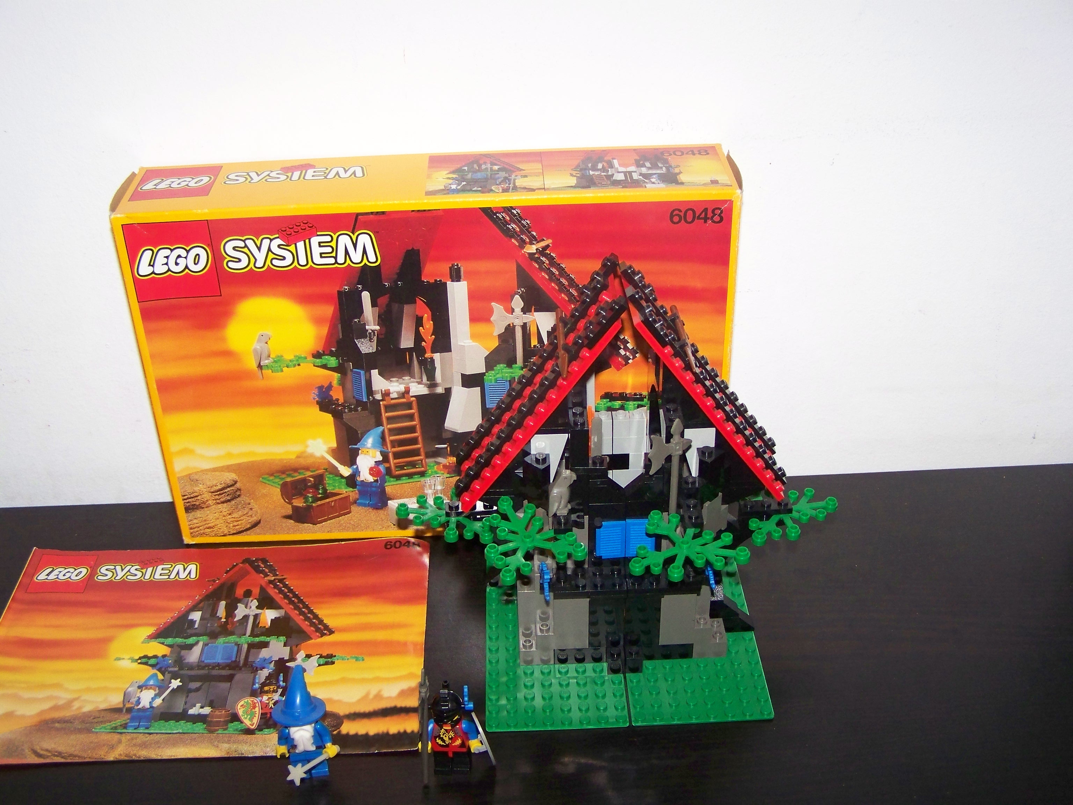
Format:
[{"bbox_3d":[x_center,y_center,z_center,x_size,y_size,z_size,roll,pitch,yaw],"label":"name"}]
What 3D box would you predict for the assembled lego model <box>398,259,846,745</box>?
[{"bbox_3d":[0.036,0.034,0.522,0.204,0.179,0.128,-2,31,-1],"label":"assembled lego model"}]

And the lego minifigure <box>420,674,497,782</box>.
[{"bbox_3d":[-0.034,0.132,0.481,0.031,0.056,0.021,0,31,3],"label":"lego minifigure"}]

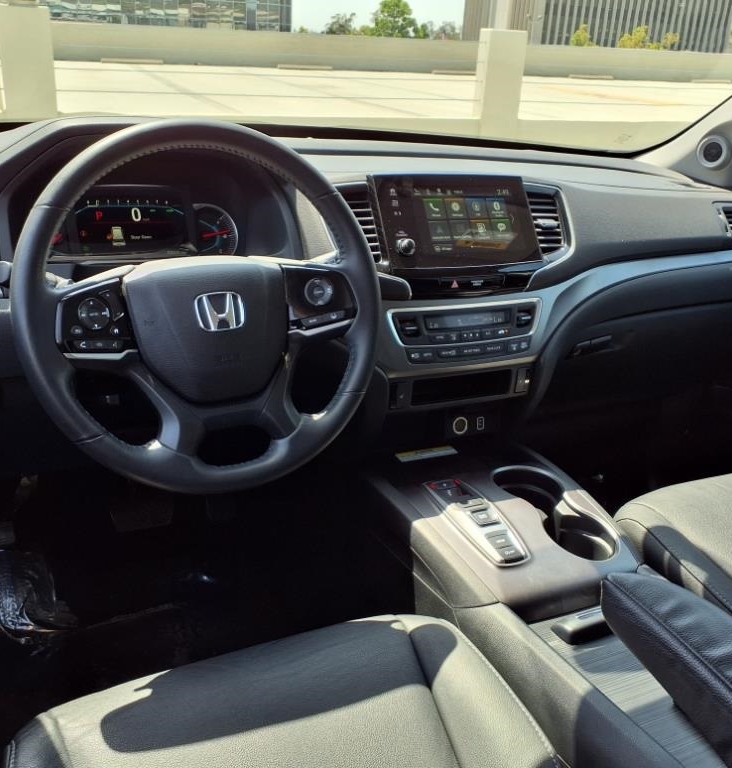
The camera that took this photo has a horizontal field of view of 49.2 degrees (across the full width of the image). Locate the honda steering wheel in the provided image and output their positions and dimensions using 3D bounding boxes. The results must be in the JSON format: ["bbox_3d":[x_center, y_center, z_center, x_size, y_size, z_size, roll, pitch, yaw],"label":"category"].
[{"bbox_3d":[-0.167,-0.077,0.843,0.382,0.382,0.095,-8,4,-25],"label":"honda steering wheel"}]

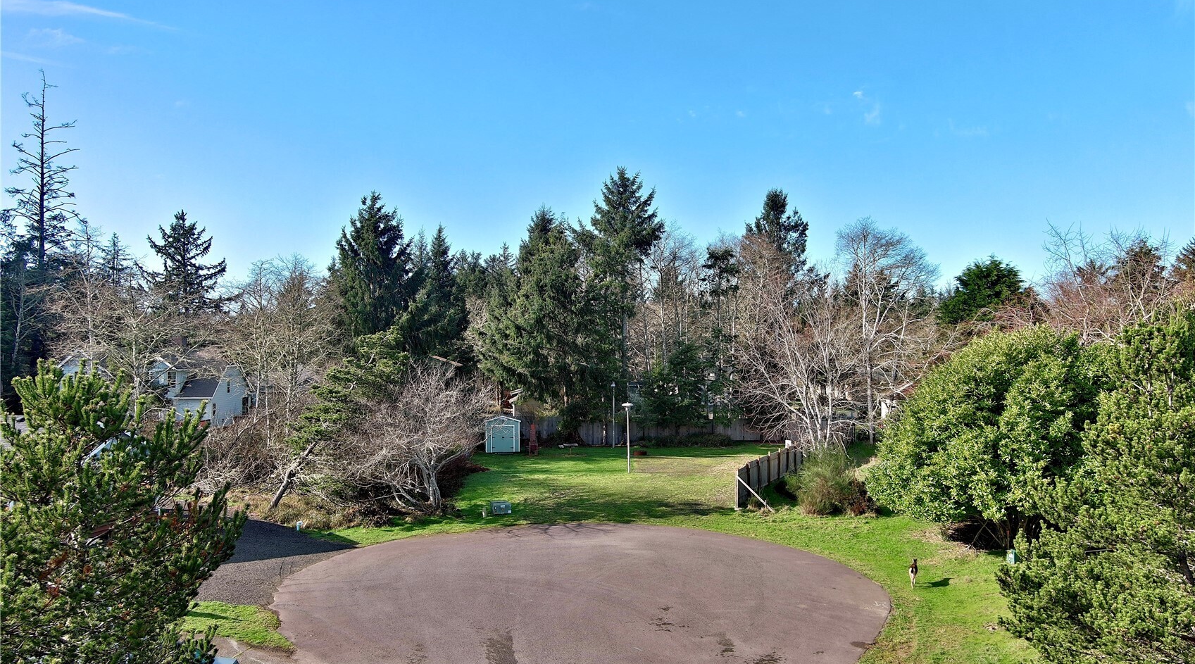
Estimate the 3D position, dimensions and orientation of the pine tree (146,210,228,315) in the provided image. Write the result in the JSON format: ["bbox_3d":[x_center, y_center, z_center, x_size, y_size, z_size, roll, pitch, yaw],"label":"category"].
[{"bbox_3d":[-44.535,-2.472,103.887,9.200,21.230,9.000,0,1,0],"label":"pine tree"}]

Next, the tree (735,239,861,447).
[{"bbox_3d":[13.691,1.107,65.421,8.500,14.890,8.200,0,1,0],"label":"tree"}]

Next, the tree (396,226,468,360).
[{"bbox_3d":[-13.600,-0.370,79.000,6.300,16.740,6.200,0,0,0],"label":"tree"}]

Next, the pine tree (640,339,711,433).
[{"bbox_3d":[5.953,4.518,73.458,5.400,7.900,5.200,0,1,0],"label":"pine tree"}]

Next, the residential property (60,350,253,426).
[{"bbox_3d":[-39.300,4.800,86.500,14.600,6.400,10.000,0,0,0],"label":"residential property"}]

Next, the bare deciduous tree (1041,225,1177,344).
[{"bbox_3d":[28.145,1.395,52.922,7.600,14.580,7.300,0,1,0],"label":"bare deciduous tree"}]

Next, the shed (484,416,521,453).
[{"bbox_3d":[-6.752,7.215,69.283,2.500,2.590,2.700,0,1,-4],"label":"shed"}]

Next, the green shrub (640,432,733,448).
[{"bbox_3d":[6.220,7.490,67.200,6.500,1.020,1.600,0,0,0],"label":"green shrub"}]

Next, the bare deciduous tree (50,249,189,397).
[{"bbox_3d":[-36.217,1.092,72.921,10.000,14.760,9.500,0,1,0],"label":"bare deciduous tree"}]

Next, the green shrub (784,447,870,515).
[{"bbox_3d":[10.470,6.570,43.800,3.900,2.860,3.300,0,0,0],"label":"green shrub"}]

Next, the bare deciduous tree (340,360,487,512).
[{"bbox_3d":[-8.450,4.640,44.200,6.700,6.710,6.000,0,0,0],"label":"bare deciduous tree"}]

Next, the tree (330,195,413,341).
[{"bbox_3d":[-18.110,-1.600,77.000,7.200,19.210,7.000,0,0,0],"label":"tree"}]

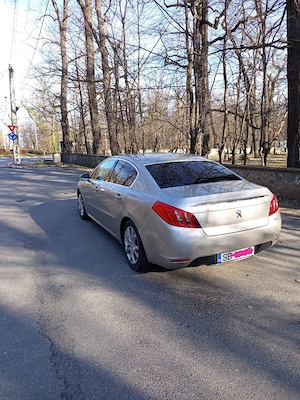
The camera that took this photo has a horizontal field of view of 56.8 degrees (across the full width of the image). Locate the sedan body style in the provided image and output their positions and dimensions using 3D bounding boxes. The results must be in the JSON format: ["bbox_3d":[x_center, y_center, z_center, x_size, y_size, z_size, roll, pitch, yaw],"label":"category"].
[{"bbox_3d":[-0.069,-0.119,5.186,1.870,1.456,4.790,-6,12,-26],"label":"sedan body style"}]

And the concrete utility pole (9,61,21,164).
[{"bbox_3d":[-11.185,-6.923,22.840,0.480,7.950,0.360,-4,12,-21],"label":"concrete utility pole"}]

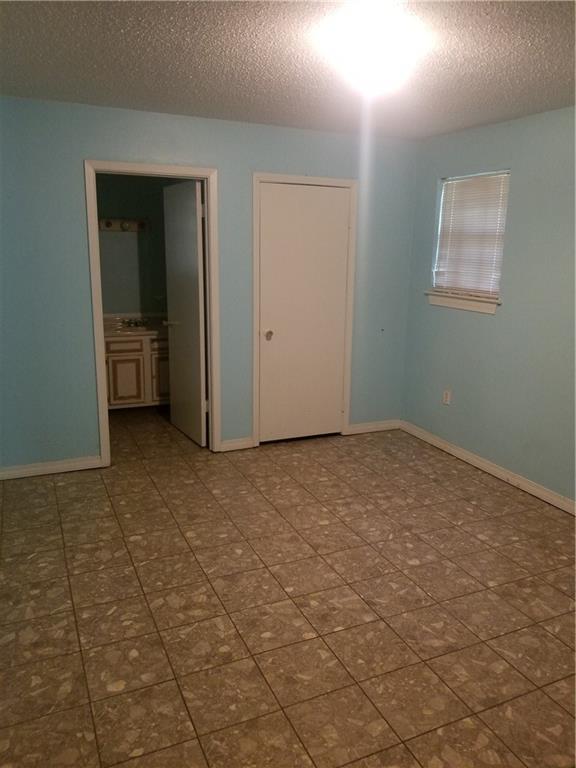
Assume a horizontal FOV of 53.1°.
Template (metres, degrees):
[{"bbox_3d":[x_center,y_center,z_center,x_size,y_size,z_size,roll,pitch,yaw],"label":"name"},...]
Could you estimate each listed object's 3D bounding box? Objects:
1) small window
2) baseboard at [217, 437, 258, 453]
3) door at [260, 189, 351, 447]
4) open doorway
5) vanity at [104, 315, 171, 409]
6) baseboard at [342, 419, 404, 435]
[{"bbox_3d":[1.335,-1.038,4.274,0.090,0.960,0.762,-5,14,-23],"label":"small window"},{"bbox_3d":[-0.403,0.485,4.596,0.300,0.086,0.020,-5,14,-23],"label":"baseboard"},{"bbox_3d":[0.124,-0.535,4.621,0.757,2.000,0.045,-5,14,-23],"label":"door"},{"bbox_3d":[-0.945,-0.467,4.197,0.891,2.101,0.150,-5,14,-23],"label":"open doorway"},{"bbox_3d":[-1.474,-0.181,5.730,0.980,0.860,0.550,-5,14,-23],"label":"vanity"},{"bbox_3d":[0.767,0.388,5.099,0.574,0.088,0.020,-5,14,-23],"label":"baseboard"}]

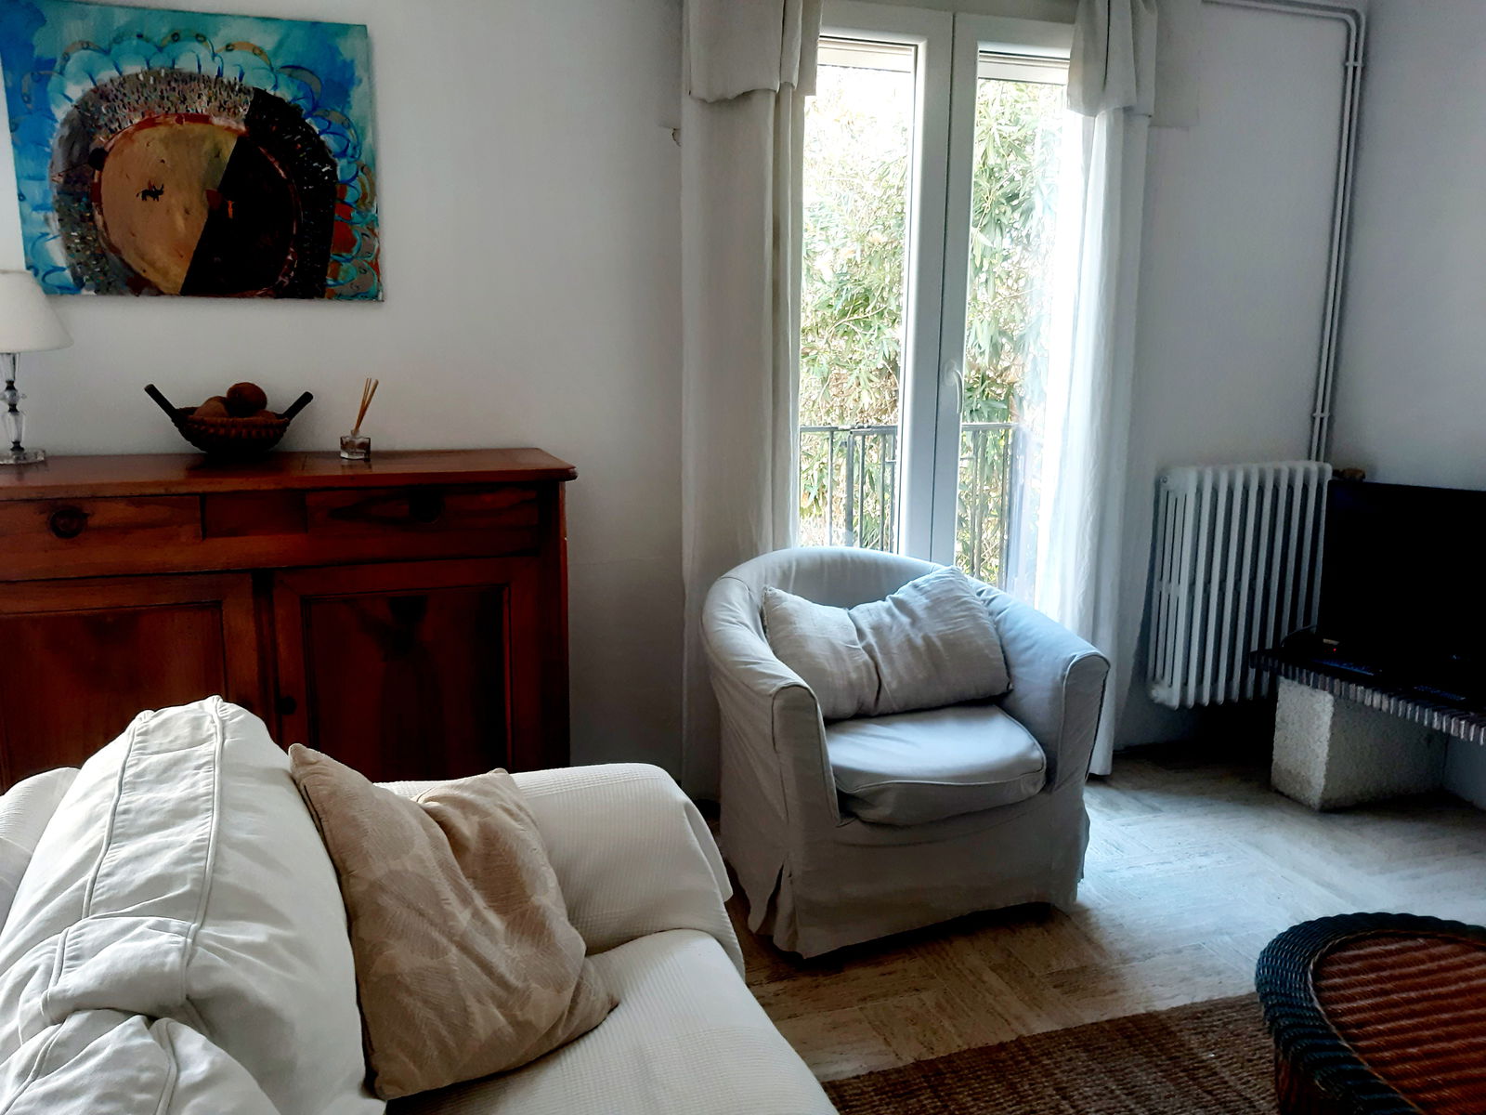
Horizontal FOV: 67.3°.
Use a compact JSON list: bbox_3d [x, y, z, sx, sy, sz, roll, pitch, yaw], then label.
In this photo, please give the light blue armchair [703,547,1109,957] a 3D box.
[{"bbox_3d":[0.331,0.405,2.778,0.800,0.780,0.720,-3,11,-18],"label":"light blue armchair"}]

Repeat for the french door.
[{"bbox_3d":[0.570,-0.435,3.365,1.080,2.220,0.090,-3,11,-18],"label":"french door"}]

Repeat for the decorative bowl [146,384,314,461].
[{"bbox_3d":[-1.137,-0.304,2.519,0.350,0.172,0.240,-3,11,-18],"label":"decorative bowl"}]

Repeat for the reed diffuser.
[{"bbox_3d":[-0.888,-0.324,2.577,0.078,0.192,0.068,-3,11,-18],"label":"reed diffuser"}]

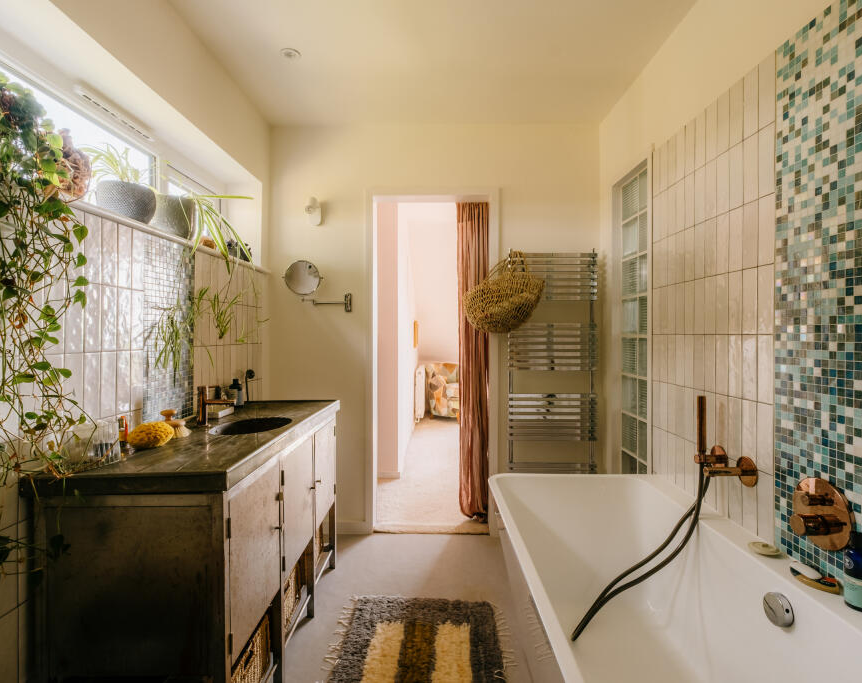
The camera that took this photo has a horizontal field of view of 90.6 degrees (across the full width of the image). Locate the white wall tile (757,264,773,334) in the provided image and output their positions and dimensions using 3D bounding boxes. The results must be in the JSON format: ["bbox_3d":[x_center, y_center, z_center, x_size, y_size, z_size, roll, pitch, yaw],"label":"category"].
[{"bbox_3d":[1.000,-0.122,1.268,0.010,0.202,0.062,0,1,0],"label":"white wall tile"}]

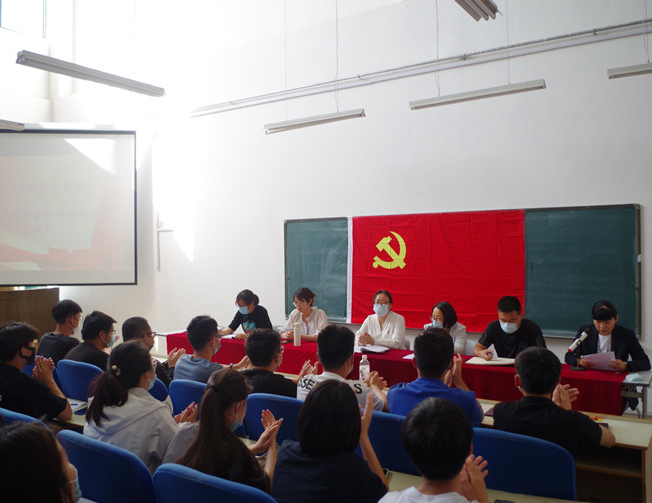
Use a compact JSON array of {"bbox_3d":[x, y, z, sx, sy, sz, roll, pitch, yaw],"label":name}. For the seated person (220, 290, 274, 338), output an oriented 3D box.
[{"bbox_3d":[-0.759,0.970,5.590,0.500,1.180,0.700,-1,0,31],"label":"seated person"}]

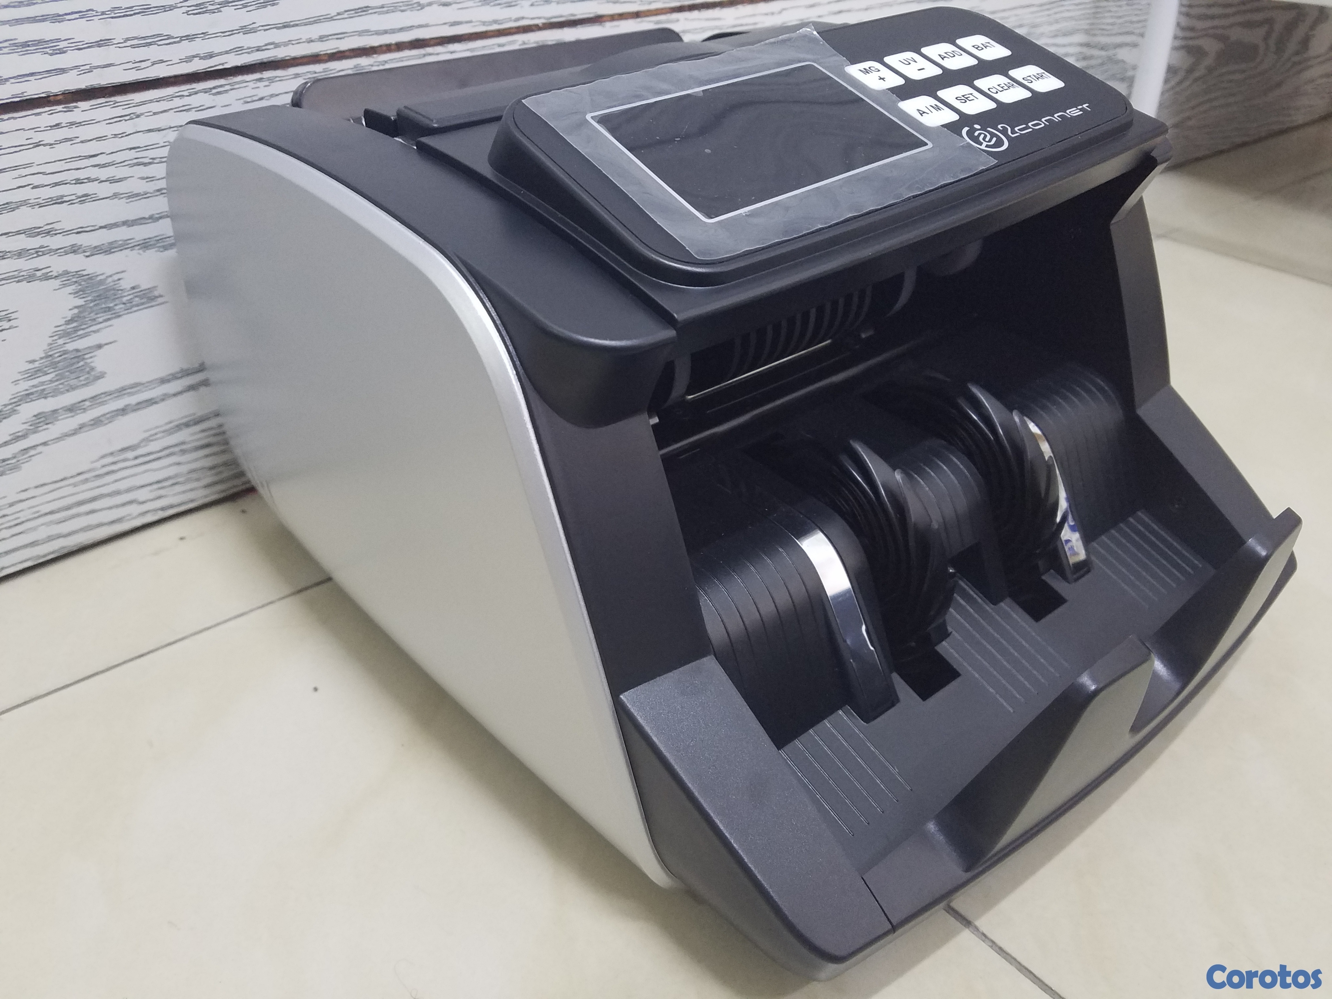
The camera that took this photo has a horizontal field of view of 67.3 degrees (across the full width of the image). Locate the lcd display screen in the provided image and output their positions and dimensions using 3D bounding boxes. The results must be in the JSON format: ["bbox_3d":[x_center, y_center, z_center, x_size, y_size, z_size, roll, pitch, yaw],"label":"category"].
[{"bbox_3d":[0.028,-0.103,0.288,0.088,0.006,0.053,-27,59,-30],"label":"lcd display screen"}]

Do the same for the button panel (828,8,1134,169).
[{"bbox_3d":[0.106,-0.139,0.337,0.075,0.010,0.083,-27,59,-30],"label":"button panel"}]

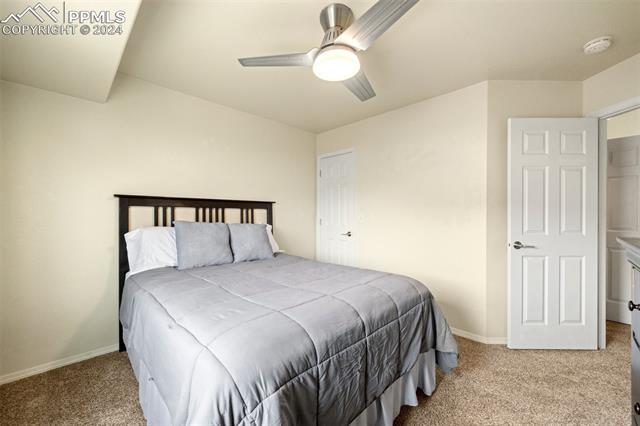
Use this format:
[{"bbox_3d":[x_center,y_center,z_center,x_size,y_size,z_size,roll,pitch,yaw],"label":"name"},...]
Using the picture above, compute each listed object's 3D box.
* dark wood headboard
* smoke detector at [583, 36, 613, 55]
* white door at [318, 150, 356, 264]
[{"bbox_3d":[-1.190,0.526,2.703,1.617,1.350,0.077,0,0,-45],"label":"dark wood headboard"},{"bbox_3d":[1.989,-1.195,1.785,0.137,0.045,0.137,0,0,-45],"label":"smoke detector"},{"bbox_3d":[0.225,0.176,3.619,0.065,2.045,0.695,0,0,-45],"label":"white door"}]

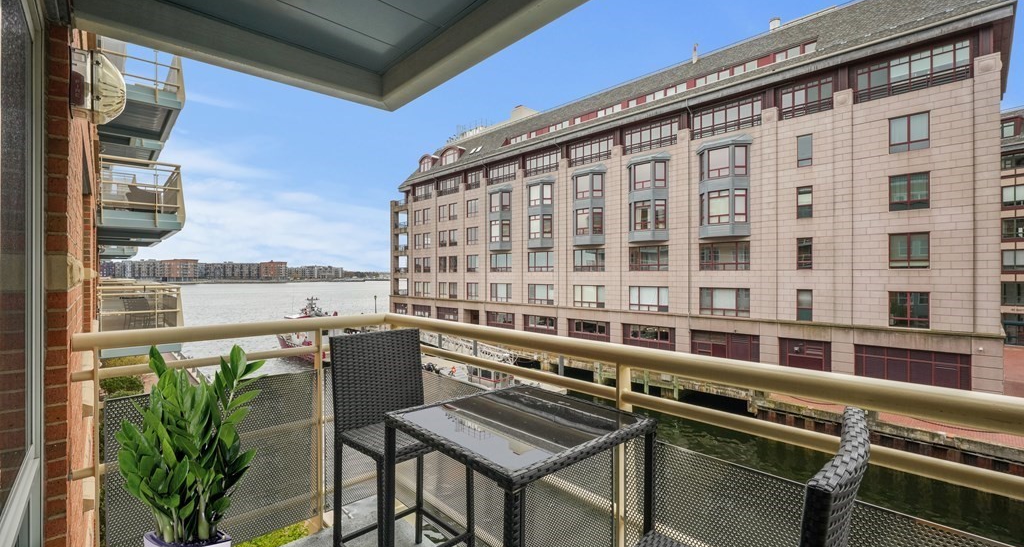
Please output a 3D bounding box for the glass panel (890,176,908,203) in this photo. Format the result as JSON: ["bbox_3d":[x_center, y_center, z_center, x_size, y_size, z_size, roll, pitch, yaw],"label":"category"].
[{"bbox_3d":[20.440,-4.435,24.024,0.070,1.301,0.713,0,0,-42],"label":"glass panel"}]

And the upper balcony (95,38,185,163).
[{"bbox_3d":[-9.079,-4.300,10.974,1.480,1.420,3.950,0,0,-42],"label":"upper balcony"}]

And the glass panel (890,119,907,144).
[{"bbox_3d":[20.432,-7.531,24.033,0.070,1.360,0.689,0,0,-42],"label":"glass panel"}]

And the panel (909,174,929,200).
[{"bbox_3d":[20.966,-4.453,23.450,0.070,1.311,0.757,0,0,-42],"label":"panel"}]

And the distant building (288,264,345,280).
[{"bbox_3d":[-232.000,-0.500,538.000,62.000,16.500,22.000,0,0,-30],"label":"distant building"}]

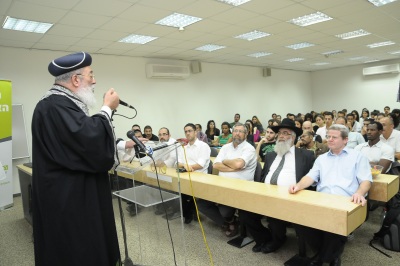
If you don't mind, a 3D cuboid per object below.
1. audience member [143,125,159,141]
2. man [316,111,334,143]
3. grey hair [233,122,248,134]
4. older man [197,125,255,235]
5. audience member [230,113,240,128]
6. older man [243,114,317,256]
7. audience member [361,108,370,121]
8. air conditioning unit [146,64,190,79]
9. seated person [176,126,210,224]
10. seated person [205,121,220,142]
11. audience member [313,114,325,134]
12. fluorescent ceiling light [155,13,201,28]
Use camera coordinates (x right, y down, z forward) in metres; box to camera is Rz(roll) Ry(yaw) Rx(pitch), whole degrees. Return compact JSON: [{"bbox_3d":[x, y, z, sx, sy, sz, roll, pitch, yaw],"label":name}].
[{"bbox_3d":[-1.224,0.500,6.061,0.500,1.278,0.720,1,6,37],"label":"audience member"},{"bbox_3d":[2.277,0.334,5.029,0.520,1.391,0.750,2,7,44],"label":"man"},{"bbox_3d":[0.494,-0.057,3.327,0.180,0.150,0.190,-1,6,25],"label":"grey hair"},{"bbox_3d":[0.425,0.597,3.249,0.580,1.401,0.720,1,6,37],"label":"older man"},{"bbox_3d":[1.015,0.148,8.023,0.500,1.369,0.720,1,7,41],"label":"audience member"},{"bbox_3d":[0.790,0.585,2.899,0.620,1.445,0.740,1,7,41],"label":"older man"},{"bbox_3d":[3.971,0.100,6.729,0.480,1.356,0.720,2,7,44],"label":"audience member"},{"bbox_3d":[-0.806,-1.585,7.268,1.200,0.350,0.220,-8,7,-41],"label":"air conditioning unit"},{"bbox_3d":[-0.165,0.579,3.800,0.500,1.405,0.700,1,7,38],"label":"seated person"},{"bbox_3d":[0.194,0.381,6.314,0.480,1.307,0.720,1,6,37],"label":"seated person"},{"bbox_3d":[2.487,0.271,5.927,0.460,1.332,0.720,2,7,44],"label":"audience member"},{"bbox_3d":[-0.327,-1.691,4.199,0.560,0.070,0.560,-8,7,-41],"label":"fluorescent ceiling light"}]

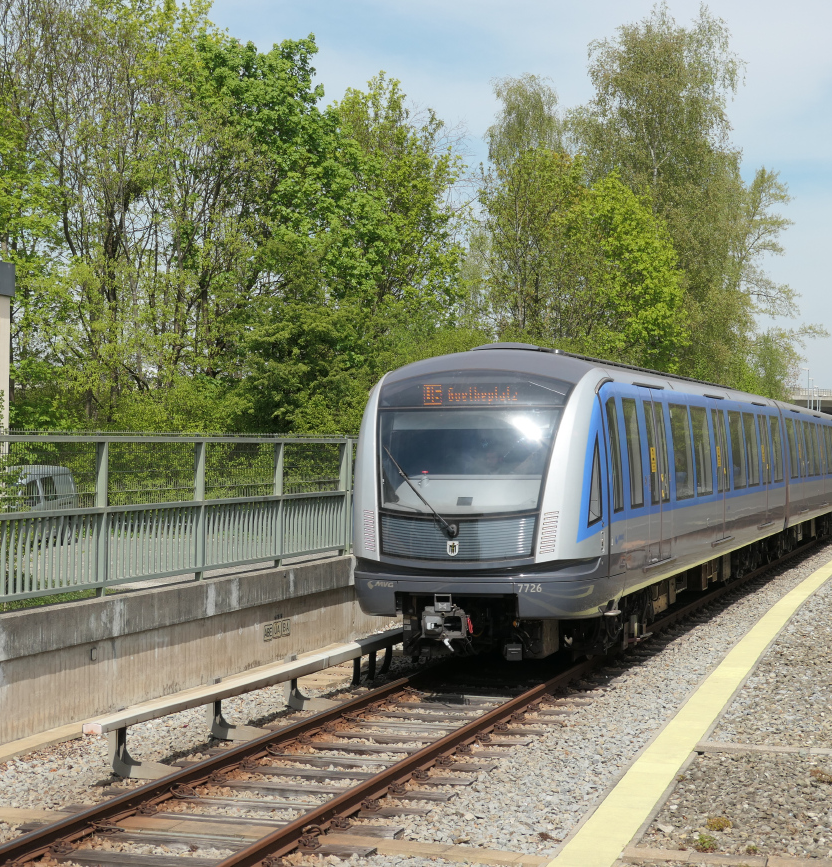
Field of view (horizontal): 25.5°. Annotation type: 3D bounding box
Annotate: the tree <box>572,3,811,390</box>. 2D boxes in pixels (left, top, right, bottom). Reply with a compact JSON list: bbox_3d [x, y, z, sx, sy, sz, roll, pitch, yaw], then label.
[{"bbox_3d":[11.105,-7.700,75.000,9.300,19.400,8.700,0,0,0],"label":"tree"}]

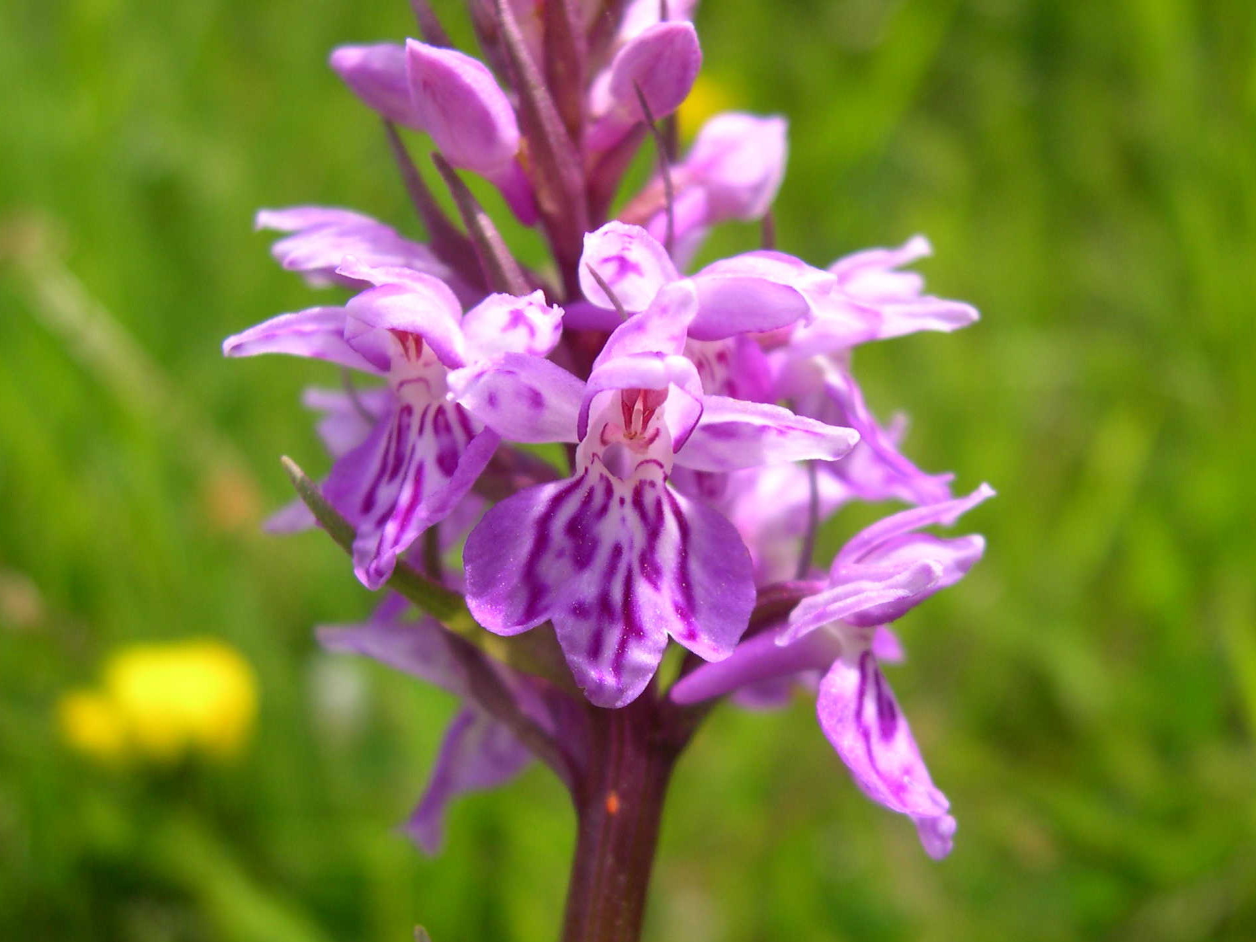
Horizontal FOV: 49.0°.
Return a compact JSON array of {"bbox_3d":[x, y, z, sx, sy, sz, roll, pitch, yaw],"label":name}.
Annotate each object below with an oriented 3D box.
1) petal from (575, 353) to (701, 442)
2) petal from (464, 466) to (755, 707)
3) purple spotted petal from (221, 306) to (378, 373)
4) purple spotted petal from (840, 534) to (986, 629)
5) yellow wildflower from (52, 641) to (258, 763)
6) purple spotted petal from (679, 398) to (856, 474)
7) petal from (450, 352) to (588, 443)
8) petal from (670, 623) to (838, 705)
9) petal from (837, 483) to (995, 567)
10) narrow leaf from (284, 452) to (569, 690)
[{"bbox_3d":[0.001,-0.003,0.059,0.005,0.004,0.003,2,9,0],"label":"petal"},{"bbox_3d":[-0.001,0.005,0.066,0.014,0.011,0.004,0,-6,0],"label":"petal"},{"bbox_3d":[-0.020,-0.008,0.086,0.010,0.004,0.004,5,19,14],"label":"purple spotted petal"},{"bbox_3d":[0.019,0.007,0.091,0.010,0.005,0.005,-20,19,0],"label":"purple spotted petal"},{"bbox_3d":[-0.075,0.037,0.220,0.029,0.016,0.022,0,18,0],"label":"yellow wildflower"},{"bbox_3d":[0.007,-0.002,0.067,0.009,0.004,0.003,1,6,-6],"label":"purple spotted petal"},{"bbox_3d":[-0.005,-0.003,0.059,0.005,0.003,0.002,13,6,0],"label":"petal"},{"bbox_3d":[0.007,0.010,0.072,0.009,0.002,0.003,-21,0,0],"label":"petal"},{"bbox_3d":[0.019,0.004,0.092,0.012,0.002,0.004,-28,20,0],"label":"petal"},{"bbox_3d":[-0.010,0.005,0.065,0.018,0.003,0.003,38,6,-6],"label":"narrow leaf"}]

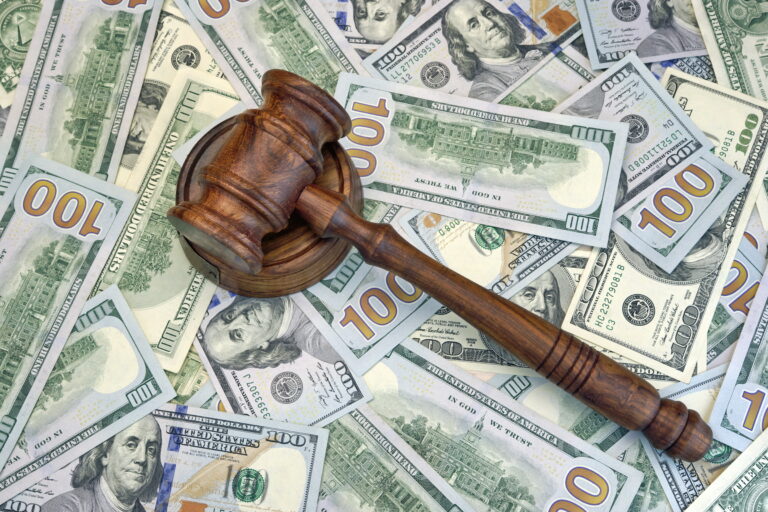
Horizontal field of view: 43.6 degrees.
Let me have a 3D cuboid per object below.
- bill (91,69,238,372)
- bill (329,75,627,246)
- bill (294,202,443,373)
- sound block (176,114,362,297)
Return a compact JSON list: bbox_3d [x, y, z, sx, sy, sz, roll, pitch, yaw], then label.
[{"bbox_3d":[-0.106,-0.022,0.499,0.066,0.003,0.156,18,75,7],"label":"bill"},{"bbox_3d":[0.045,-0.051,0.501,0.156,0.004,0.066,12,74,6],"label":"bill"},{"bbox_3d":[-0.037,-0.018,0.496,0.066,0.003,0.156,-40,76,-9],"label":"bill"},{"bbox_3d":[-0.060,-0.029,0.489,0.099,0.019,0.099,0,74,2],"label":"sound block"}]

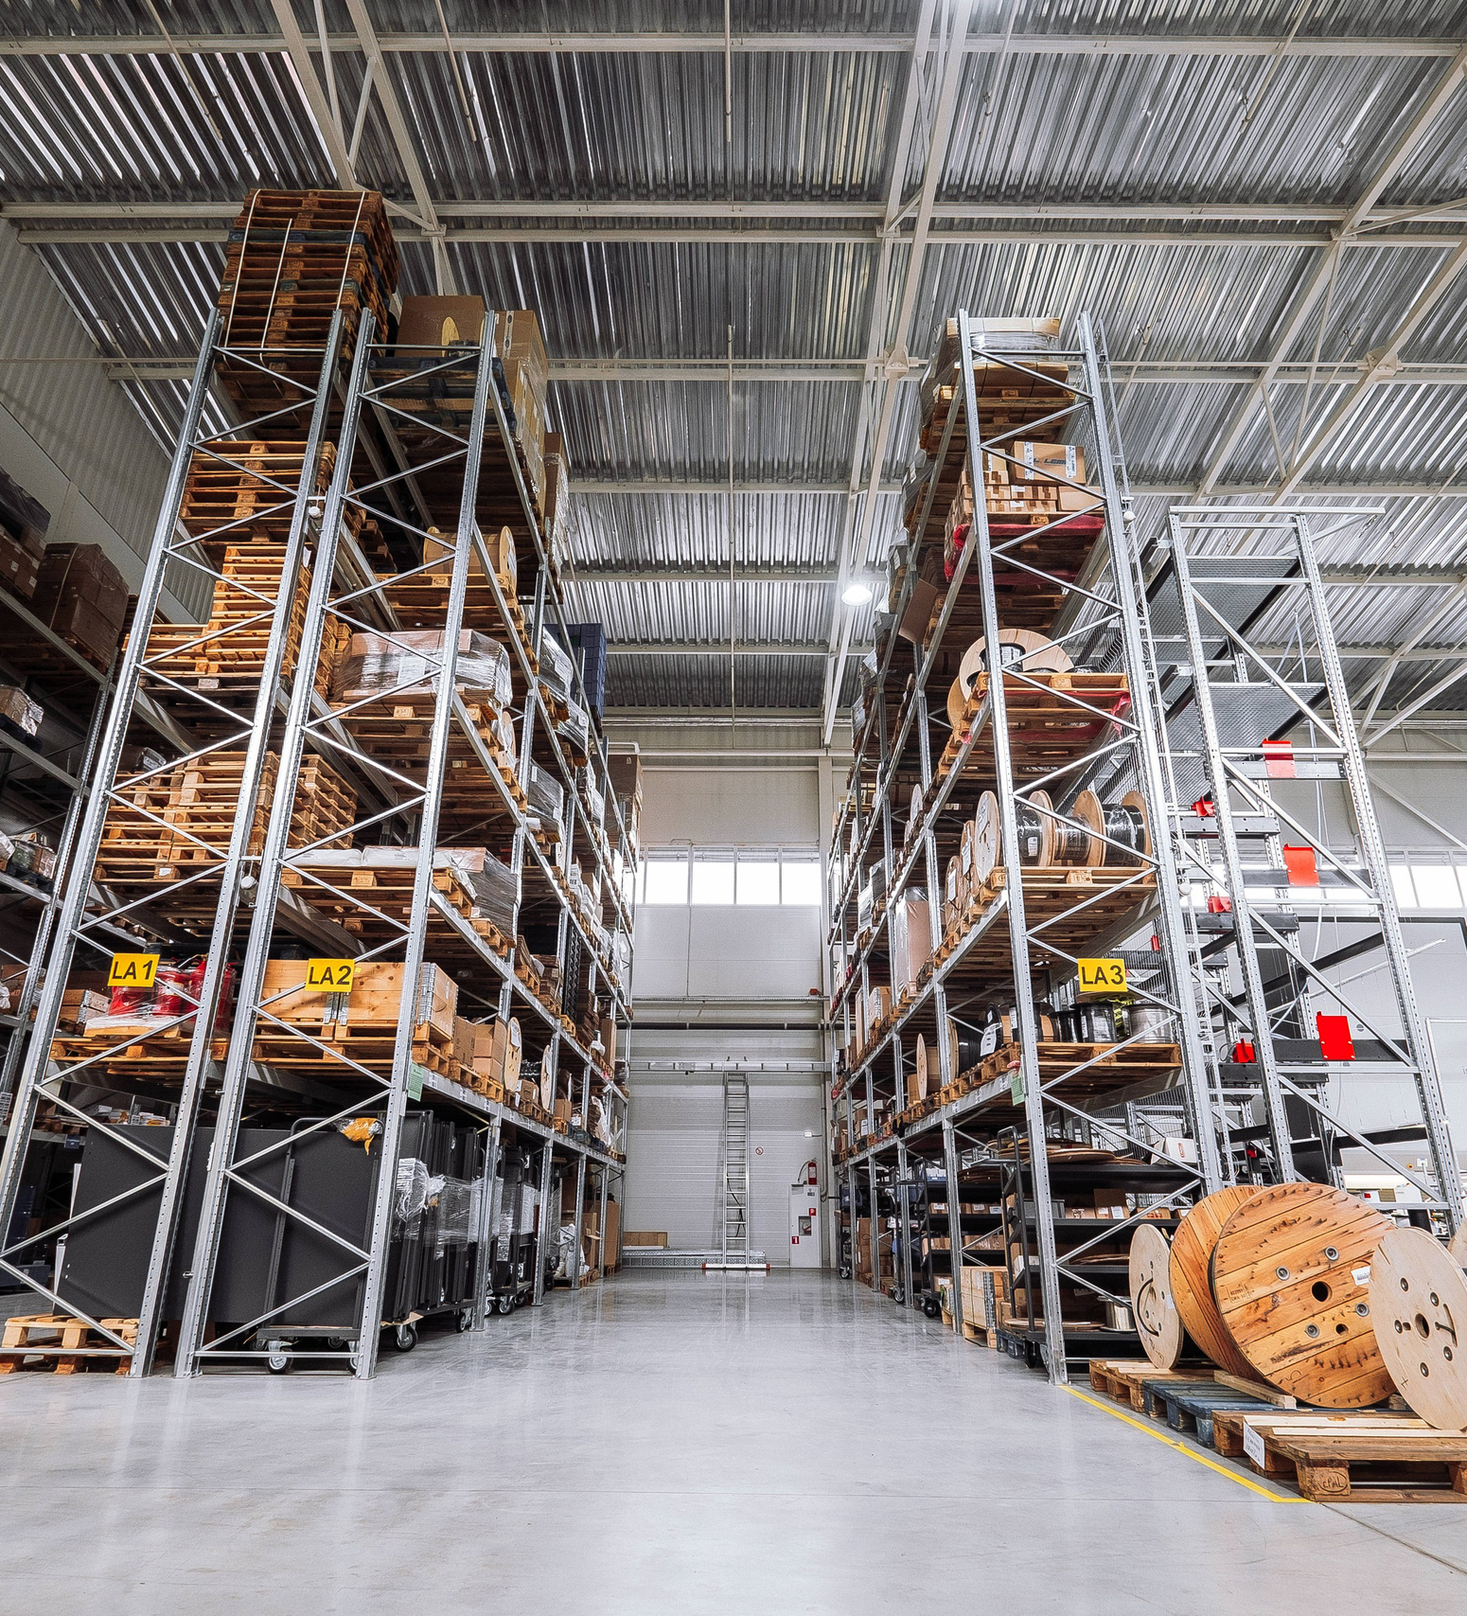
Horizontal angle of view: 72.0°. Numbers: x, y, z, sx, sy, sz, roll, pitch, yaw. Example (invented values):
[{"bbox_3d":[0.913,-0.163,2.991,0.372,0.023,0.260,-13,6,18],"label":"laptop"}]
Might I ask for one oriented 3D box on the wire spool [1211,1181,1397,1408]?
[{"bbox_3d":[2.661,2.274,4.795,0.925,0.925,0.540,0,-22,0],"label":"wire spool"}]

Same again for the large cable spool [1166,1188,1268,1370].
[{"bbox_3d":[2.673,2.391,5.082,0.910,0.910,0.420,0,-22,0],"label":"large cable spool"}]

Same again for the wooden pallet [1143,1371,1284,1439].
[{"bbox_3d":[2.639,2.776,4.612,1.200,0.144,0.800,0,-22,0],"label":"wooden pallet"}]

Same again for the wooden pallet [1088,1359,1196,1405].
[{"bbox_3d":[2.692,3.105,5.417,1.200,0.144,0.800,0,-22,0],"label":"wooden pallet"}]

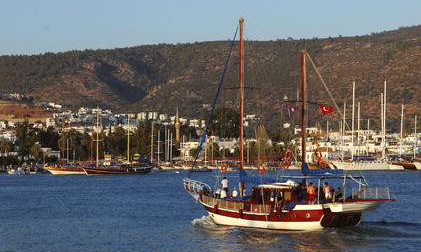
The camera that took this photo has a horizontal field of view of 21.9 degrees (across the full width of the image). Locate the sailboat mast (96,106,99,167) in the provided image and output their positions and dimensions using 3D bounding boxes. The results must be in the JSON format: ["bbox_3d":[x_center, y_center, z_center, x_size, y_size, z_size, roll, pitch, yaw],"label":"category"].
[{"bbox_3d":[-35.875,3.429,345.000,0.420,19.100,0.420,0,-2,0],"label":"sailboat mast"}]

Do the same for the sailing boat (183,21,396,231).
[{"bbox_3d":[4.242,-0.264,79.231,4.949,15.655,20.200,1,-2,-38],"label":"sailing boat"}]

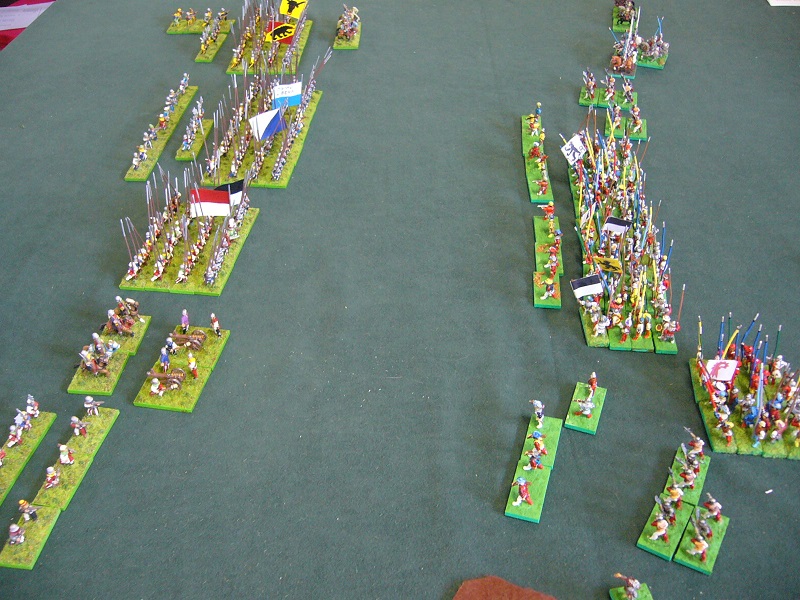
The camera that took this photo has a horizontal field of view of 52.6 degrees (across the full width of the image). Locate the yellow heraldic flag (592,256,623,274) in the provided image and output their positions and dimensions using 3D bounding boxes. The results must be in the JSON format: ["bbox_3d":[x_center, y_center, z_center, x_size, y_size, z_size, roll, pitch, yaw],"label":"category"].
[{"bbox_3d":[0.151,-0.025,0.583,0.018,0.018,0.003,10,64,36],"label":"yellow heraldic flag"}]

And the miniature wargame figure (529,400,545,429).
[{"bbox_3d":[0.088,0.073,0.513,0.009,0.022,0.007,9,41,12],"label":"miniature wargame figure"}]

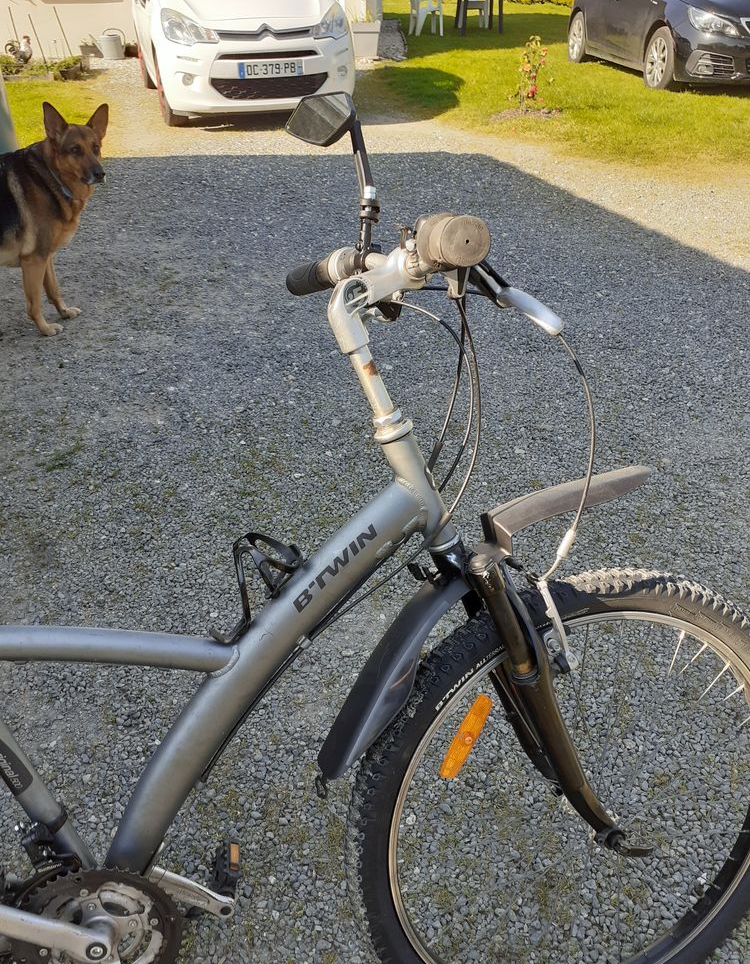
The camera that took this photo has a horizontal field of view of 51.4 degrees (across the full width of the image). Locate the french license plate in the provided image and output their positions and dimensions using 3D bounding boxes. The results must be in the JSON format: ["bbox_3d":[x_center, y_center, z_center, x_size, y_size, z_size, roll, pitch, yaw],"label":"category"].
[{"bbox_3d":[-0.829,-3.314,6.263,0.520,0.110,0.020,-10,35,-15],"label":"french license plate"}]

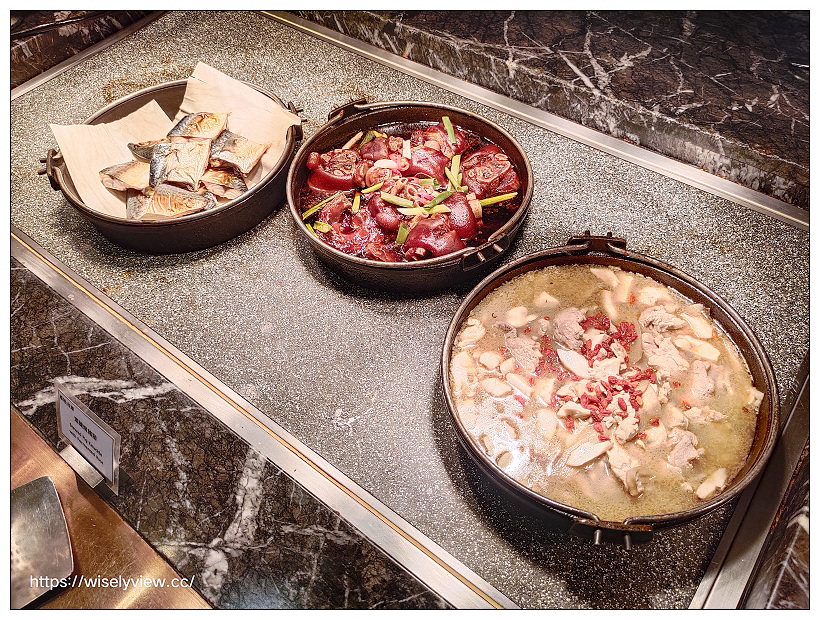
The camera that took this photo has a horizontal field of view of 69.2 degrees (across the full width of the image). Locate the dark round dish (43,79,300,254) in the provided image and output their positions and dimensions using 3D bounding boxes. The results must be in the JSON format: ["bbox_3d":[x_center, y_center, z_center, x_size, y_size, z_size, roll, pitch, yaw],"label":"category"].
[{"bbox_3d":[-0.350,-0.239,0.939,0.388,0.073,0.357,-1,54,1],"label":"dark round dish"}]

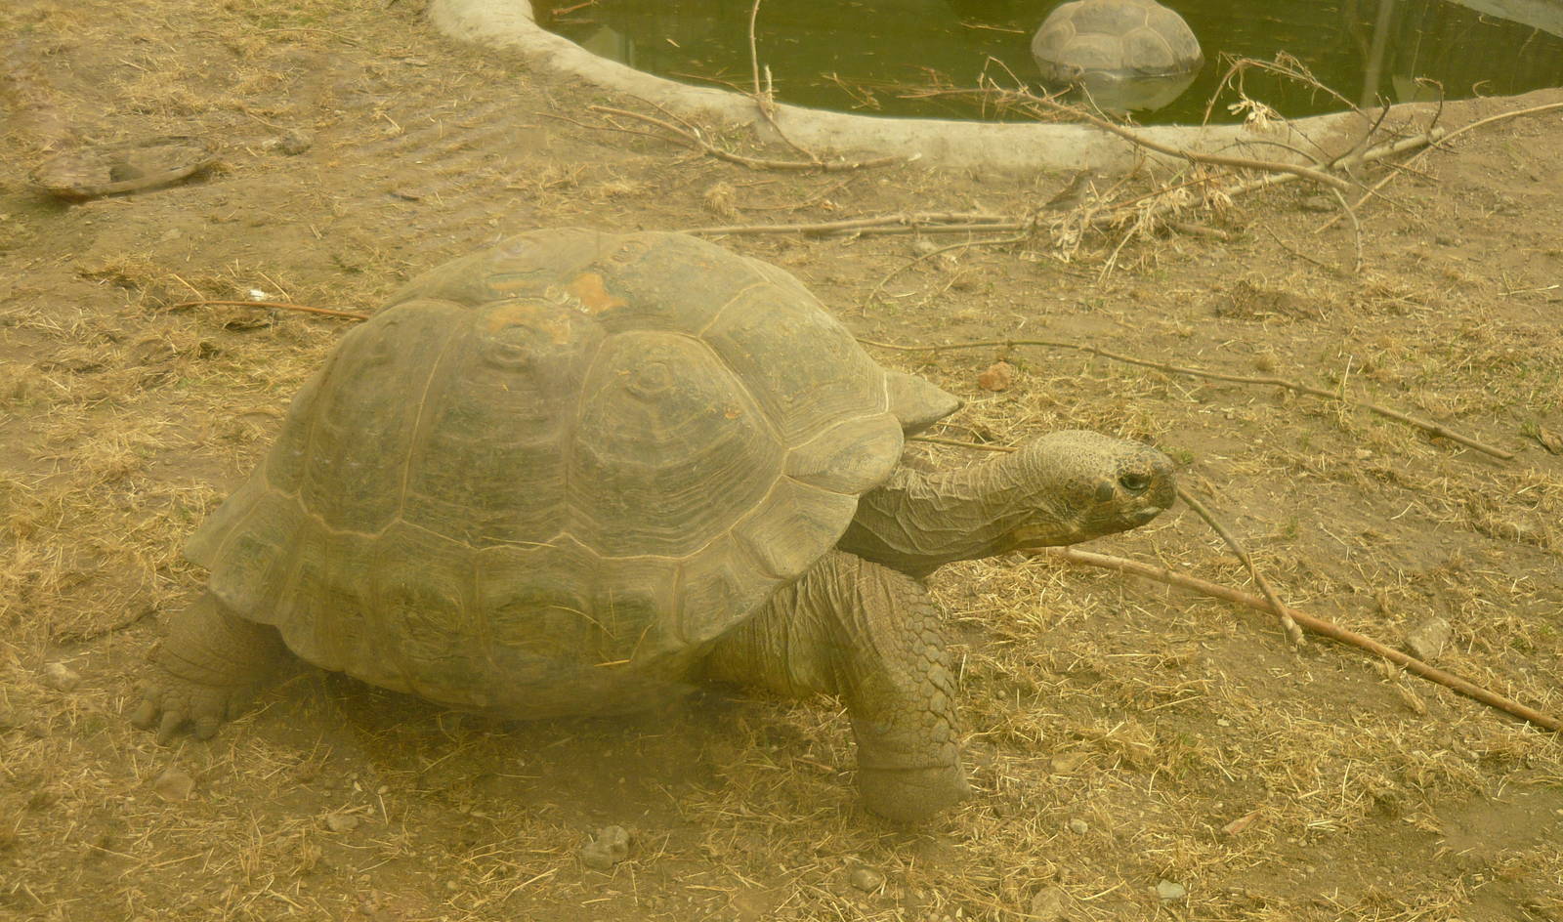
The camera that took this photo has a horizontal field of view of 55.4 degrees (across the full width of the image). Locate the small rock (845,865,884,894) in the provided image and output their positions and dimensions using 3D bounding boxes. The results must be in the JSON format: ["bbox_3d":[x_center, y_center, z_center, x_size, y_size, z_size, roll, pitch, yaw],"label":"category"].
[{"bbox_3d":[0.102,0.509,1.812,0.043,0.026,0.042,2,28,4],"label":"small rock"}]

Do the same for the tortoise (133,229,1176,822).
[{"bbox_3d":[-0.220,0.034,2.204,1.480,0.730,0.800,6,29,11],"label":"tortoise"}]

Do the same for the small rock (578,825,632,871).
[{"bbox_3d":[-0.218,0.482,1.852,0.064,0.038,0.064,-4,28,-8],"label":"small rock"}]

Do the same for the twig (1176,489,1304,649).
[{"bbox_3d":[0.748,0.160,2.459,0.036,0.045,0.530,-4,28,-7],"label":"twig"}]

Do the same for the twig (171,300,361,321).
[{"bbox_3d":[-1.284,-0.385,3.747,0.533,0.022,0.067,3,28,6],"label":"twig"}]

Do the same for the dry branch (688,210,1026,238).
[{"bbox_3d":[0.186,-0.624,3.960,0.932,0.050,0.161,-3,28,-5],"label":"dry branch"}]

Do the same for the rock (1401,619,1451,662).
[{"bbox_3d":[0.976,0.271,2.252,0.072,0.043,0.072,14,30,24],"label":"rock"}]

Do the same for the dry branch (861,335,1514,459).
[{"bbox_3d":[0.800,-0.173,3.093,1.348,0.050,0.189,12,30,22],"label":"dry branch"}]

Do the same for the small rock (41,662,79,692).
[{"bbox_3d":[-1.150,0.342,2.372,0.056,0.032,0.042,0,28,0],"label":"small rock"}]

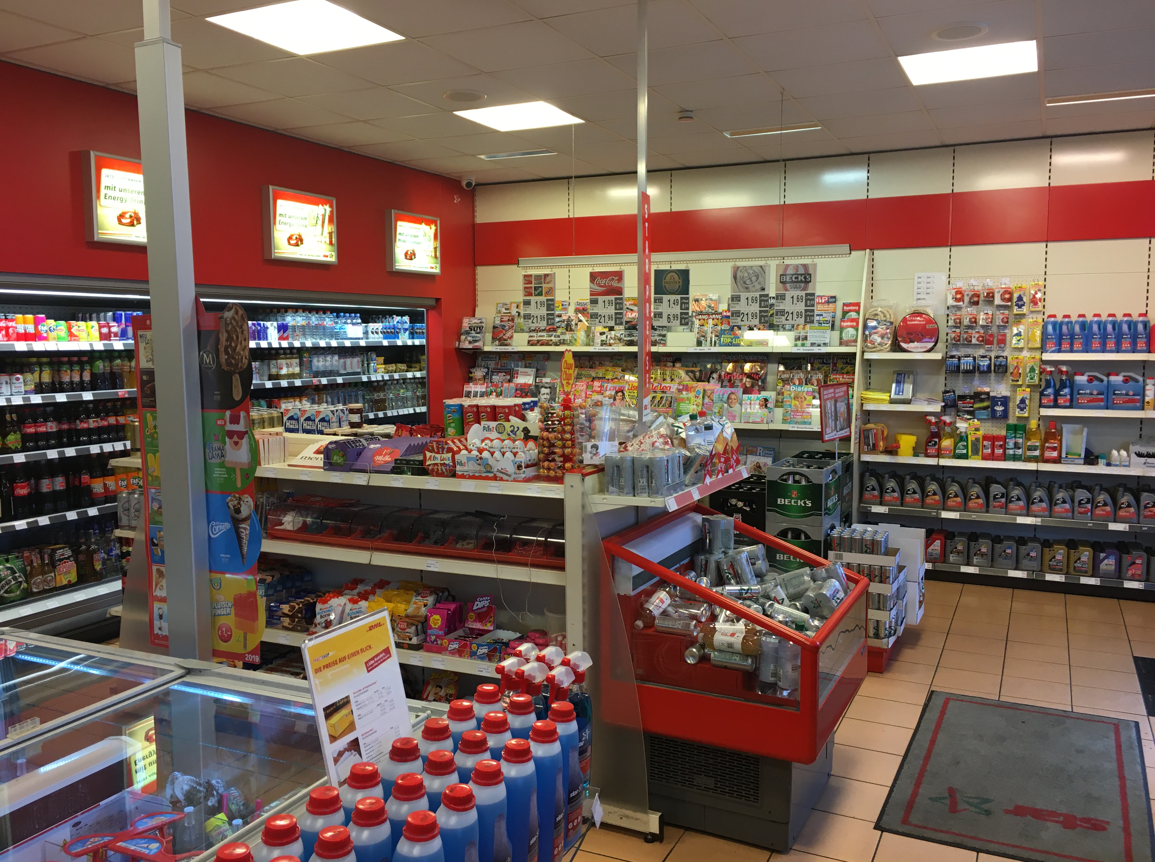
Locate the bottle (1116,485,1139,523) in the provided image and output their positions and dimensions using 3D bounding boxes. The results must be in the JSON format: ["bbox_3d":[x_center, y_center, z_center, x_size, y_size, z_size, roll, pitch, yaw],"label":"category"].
[{"bbox_3d":[3.558,0.475,6.264,0.126,0.237,0.075,3,7,26],"label":"bottle"}]

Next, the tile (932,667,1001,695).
[{"bbox_3d":[1.930,1.234,4.782,0.300,0.010,0.300,2,6,26],"label":"tile"}]

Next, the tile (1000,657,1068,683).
[{"bbox_3d":[2.312,1.208,4.870,0.298,0.010,0.298,2,6,26],"label":"tile"}]

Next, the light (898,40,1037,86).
[{"bbox_3d":[1.910,-1.798,4.711,0.600,0.050,0.600,3,6,25],"label":"light"}]

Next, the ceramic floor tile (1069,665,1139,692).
[{"bbox_3d":[2.589,1.224,4.751,0.298,0.010,0.294,3,6,26],"label":"ceramic floor tile"}]

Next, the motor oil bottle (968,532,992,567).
[{"bbox_3d":[2.773,0.813,6.637,0.138,0.233,0.065,2,6,26],"label":"motor oil bottle"}]

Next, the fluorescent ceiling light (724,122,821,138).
[{"bbox_3d":[1.248,-1.957,6.215,0.603,0.060,0.189,2,6,26],"label":"fluorescent ceiling light"}]

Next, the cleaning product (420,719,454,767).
[{"bbox_3d":[-0.261,0.663,1.779,0.083,0.254,0.096,2,6,26],"label":"cleaning product"}]

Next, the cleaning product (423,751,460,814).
[{"bbox_3d":[-0.223,0.660,1.613,0.070,0.251,0.086,3,7,26],"label":"cleaning product"}]

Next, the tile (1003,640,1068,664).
[{"bbox_3d":[2.444,1.182,5.141,0.298,0.010,0.298,2,6,26],"label":"tile"}]

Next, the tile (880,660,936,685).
[{"bbox_3d":[1.658,1.222,4.914,0.300,0.010,0.300,2,6,26],"label":"tile"}]

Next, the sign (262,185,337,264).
[{"bbox_3d":[-1.840,-1.358,6.457,0.070,0.460,0.635,3,7,26],"label":"sign"}]

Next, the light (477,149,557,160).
[{"bbox_3d":[-0.444,-2.030,7.027,0.587,0.060,0.177,2,6,26],"label":"light"}]

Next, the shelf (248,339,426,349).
[{"bbox_3d":[-1.904,-0.649,7.207,0.460,0.050,2.060,3,7,26],"label":"shelf"}]

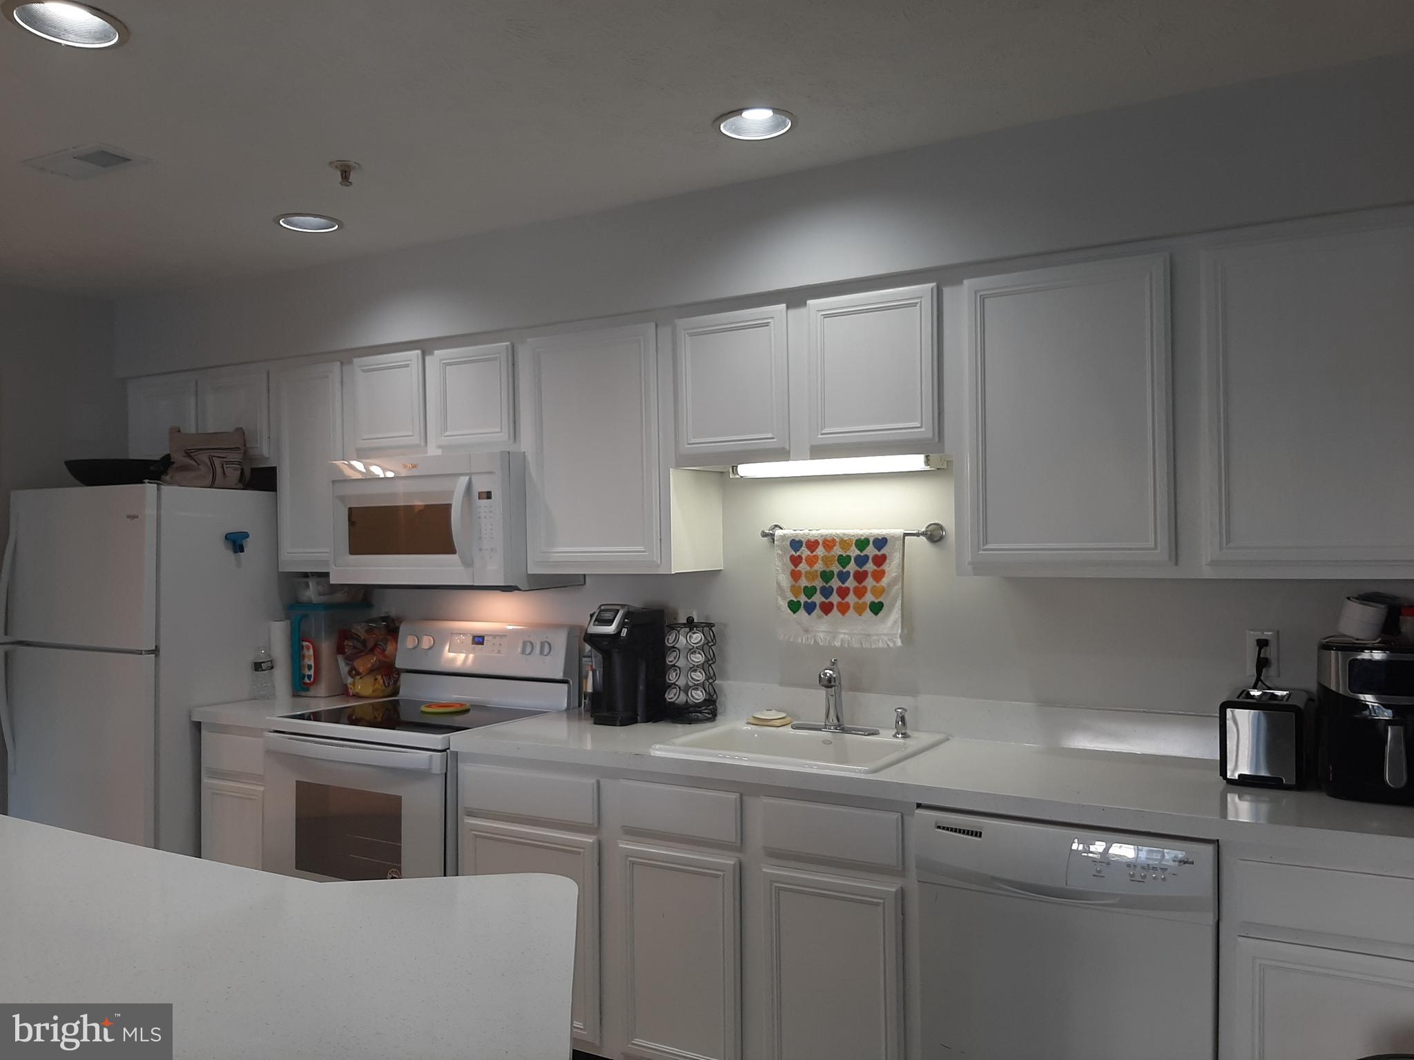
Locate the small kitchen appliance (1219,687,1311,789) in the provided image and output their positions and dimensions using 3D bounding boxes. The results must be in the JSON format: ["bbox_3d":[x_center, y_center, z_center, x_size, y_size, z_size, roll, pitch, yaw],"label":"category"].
[{"bbox_3d":[1.296,0.476,2.466,0.170,0.188,0.260,-1,-1,29],"label":"small kitchen appliance"}]

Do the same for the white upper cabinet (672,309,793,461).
[{"bbox_3d":[0.142,-0.404,3.119,0.384,0.441,0.330,-1,-1,29],"label":"white upper cabinet"}]

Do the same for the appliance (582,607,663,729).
[{"bbox_3d":[-0.273,0.420,3.351,0.195,0.355,0.245,-1,-1,29],"label":"appliance"}]

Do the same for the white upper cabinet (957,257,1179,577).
[{"bbox_3d":[0.931,-0.267,2.682,0.500,0.743,0.330,-1,-1,29],"label":"white upper cabinet"}]

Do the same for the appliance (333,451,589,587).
[{"bbox_3d":[-0.854,-0.023,3.602,0.758,0.424,0.435,-1,-1,29],"label":"appliance"}]

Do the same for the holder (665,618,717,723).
[{"bbox_3d":[-0.053,0.433,3.291,0.157,0.320,0.157,0,-1,0],"label":"holder"}]

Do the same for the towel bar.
[{"bbox_3d":[0.409,0.011,3.094,0.550,0.062,0.085,-1,-1,29],"label":"towel bar"}]

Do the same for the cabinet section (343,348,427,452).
[{"bbox_3d":[-1.013,-0.423,3.732,0.377,0.343,0.318,-1,-1,29],"label":"cabinet section"}]

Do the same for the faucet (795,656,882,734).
[{"bbox_3d":[0.347,0.471,2.984,0.260,0.220,0.170,-1,-1,22],"label":"faucet"}]

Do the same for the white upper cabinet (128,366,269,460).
[{"bbox_3d":[-1.908,-0.420,4.249,0.900,0.375,0.334,-1,-1,29],"label":"white upper cabinet"}]

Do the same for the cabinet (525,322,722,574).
[{"bbox_3d":[-0.264,-0.246,3.340,0.530,0.763,0.330,-1,-1,29],"label":"cabinet"}]

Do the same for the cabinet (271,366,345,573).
[{"bbox_3d":[-1.326,-0.234,3.922,0.375,0.765,0.334,-1,-1,29],"label":"cabinet"}]

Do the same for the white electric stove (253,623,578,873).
[{"bbox_3d":[-0.914,0.921,3.461,0.761,1.188,0.680,-1,-1,29],"label":"white electric stove"}]

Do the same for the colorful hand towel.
[{"bbox_3d":[0.381,0.166,3.075,0.400,0.335,0.050,-1,-1,29],"label":"colorful hand towel"}]

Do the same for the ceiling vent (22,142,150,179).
[{"bbox_3d":[-1.630,-0.958,2.791,0.325,0.020,0.160,-1,-1,29],"label":"ceiling vent"}]

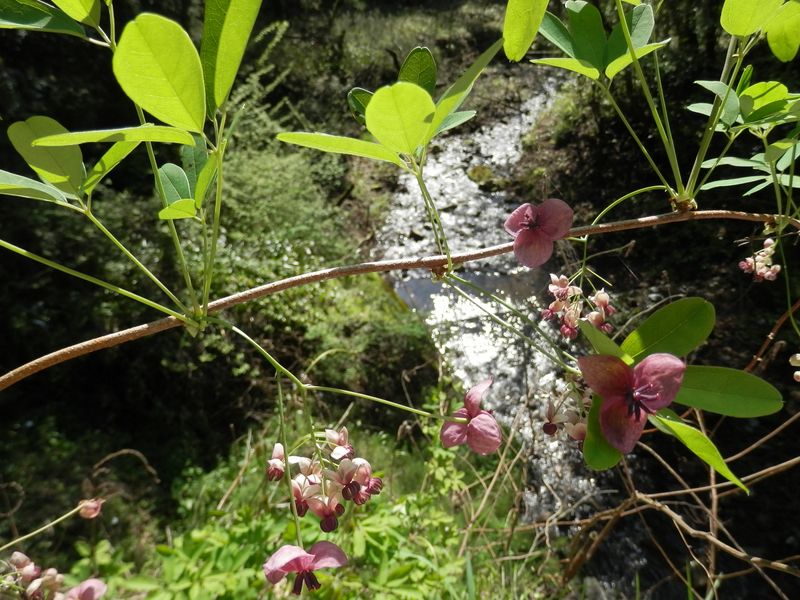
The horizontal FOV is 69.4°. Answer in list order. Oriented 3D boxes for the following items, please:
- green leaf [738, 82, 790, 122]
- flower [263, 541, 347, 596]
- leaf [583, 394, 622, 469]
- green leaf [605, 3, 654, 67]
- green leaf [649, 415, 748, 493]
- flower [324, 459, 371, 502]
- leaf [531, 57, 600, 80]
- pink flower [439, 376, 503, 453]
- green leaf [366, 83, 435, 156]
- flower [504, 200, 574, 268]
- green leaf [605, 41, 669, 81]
[{"bbox_3d":[0.203,-0.110,0.323,0.035,0.017,0.007,-39,1,-8],"label":"green leaf"},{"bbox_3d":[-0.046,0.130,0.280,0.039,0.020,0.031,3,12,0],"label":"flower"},{"bbox_3d":[0.081,0.049,0.222,0.017,0.033,0.006,16,0,22],"label":"leaf"},{"bbox_3d":[0.119,-0.140,0.305,0.017,0.045,0.006,32,-13,-12],"label":"green leaf"},{"bbox_3d":[0.112,0.057,0.218,0.043,0.014,0.009,39,56,13],"label":"green leaf"},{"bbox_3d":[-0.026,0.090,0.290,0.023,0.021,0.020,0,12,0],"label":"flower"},{"bbox_3d":[0.085,-0.118,0.295,0.037,0.005,0.016,4,3,-15],"label":"leaf"},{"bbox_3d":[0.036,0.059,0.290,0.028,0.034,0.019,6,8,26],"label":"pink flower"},{"bbox_3d":[0.002,-0.083,0.269,0.030,0.040,0.007,-14,55,5],"label":"green leaf"},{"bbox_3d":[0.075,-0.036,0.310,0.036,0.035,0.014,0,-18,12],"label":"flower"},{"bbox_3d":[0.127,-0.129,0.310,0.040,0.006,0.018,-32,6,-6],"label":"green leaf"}]

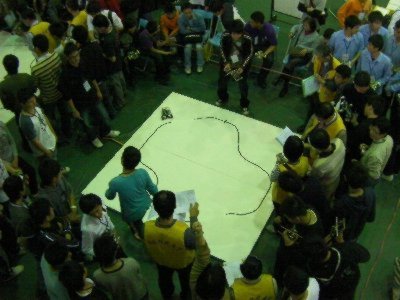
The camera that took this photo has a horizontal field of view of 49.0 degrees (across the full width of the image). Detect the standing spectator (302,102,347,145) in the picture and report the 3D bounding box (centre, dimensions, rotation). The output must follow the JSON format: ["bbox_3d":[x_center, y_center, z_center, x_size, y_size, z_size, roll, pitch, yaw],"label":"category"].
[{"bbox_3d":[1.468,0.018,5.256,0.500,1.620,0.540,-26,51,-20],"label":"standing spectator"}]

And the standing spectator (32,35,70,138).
[{"bbox_3d":[-2.010,-0.882,6.289,0.600,1.680,0.450,-35,55,-25],"label":"standing spectator"}]

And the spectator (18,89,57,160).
[{"bbox_3d":[-1.920,-0.138,5.635,0.420,1.650,0.500,8,49,10],"label":"spectator"}]

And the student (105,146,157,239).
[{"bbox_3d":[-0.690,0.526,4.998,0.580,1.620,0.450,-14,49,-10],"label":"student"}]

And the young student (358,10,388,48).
[{"bbox_3d":[2.387,-1.264,6.433,0.500,1.650,0.400,10,49,12],"label":"young student"}]

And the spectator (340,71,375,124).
[{"bbox_3d":[1.840,-0.297,5.507,0.450,1.660,0.520,-35,55,-27],"label":"spectator"}]

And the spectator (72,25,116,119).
[{"bbox_3d":[-1.451,-1.054,6.381,0.420,1.670,0.520,-1,47,2],"label":"spectator"}]

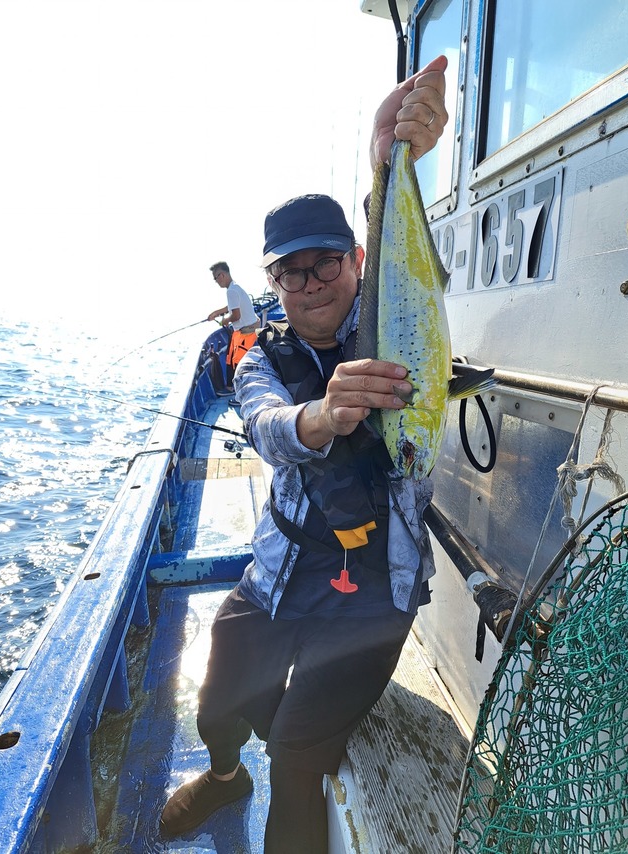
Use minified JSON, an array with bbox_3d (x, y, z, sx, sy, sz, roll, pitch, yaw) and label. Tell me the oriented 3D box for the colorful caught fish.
[{"bbox_3d":[0.126,-0.151,0.675,0.155,0.420,0.065,-4,3,0],"label":"colorful caught fish"}]

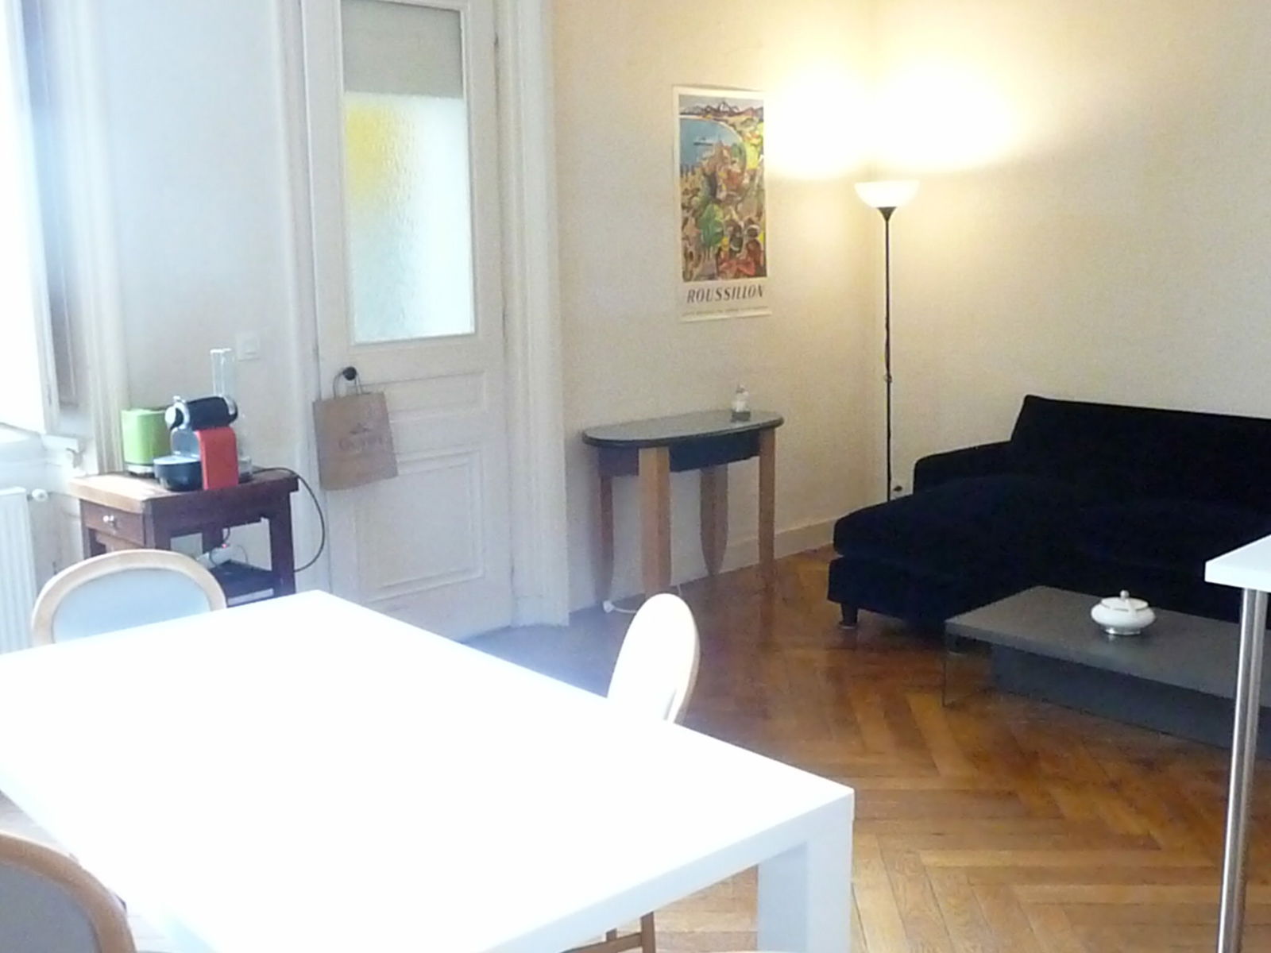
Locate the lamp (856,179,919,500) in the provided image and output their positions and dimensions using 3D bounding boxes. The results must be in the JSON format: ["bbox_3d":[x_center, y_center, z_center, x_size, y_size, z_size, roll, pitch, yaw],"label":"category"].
[{"bbox_3d":[1.166,-0.482,6.558,0.285,1.770,0.285,-1,11,0],"label":"lamp"}]

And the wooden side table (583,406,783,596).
[{"bbox_3d":[0.240,0.162,5.902,0.430,0.775,0.990,10,15,44],"label":"wooden side table"}]

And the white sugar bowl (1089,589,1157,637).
[{"bbox_3d":[1.581,0.432,4.506,0.209,0.131,0.209,-1,11,0],"label":"white sugar bowl"}]

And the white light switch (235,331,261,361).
[{"bbox_3d":[-1.269,-0.428,4.581,0.012,0.087,0.085,10,15,44],"label":"white light switch"}]

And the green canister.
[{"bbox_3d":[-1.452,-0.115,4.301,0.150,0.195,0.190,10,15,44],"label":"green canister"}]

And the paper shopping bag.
[{"bbox_3d":[-0.991,-0.131,4.928,0.090,0.315,0.305,10,15,44],"label":"paper shopping bag"}]

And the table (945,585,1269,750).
[{"bbox_3d":[1.695,0.660,4.442,1.250,0.296,0.620,10,15,44],"label":"table"}]

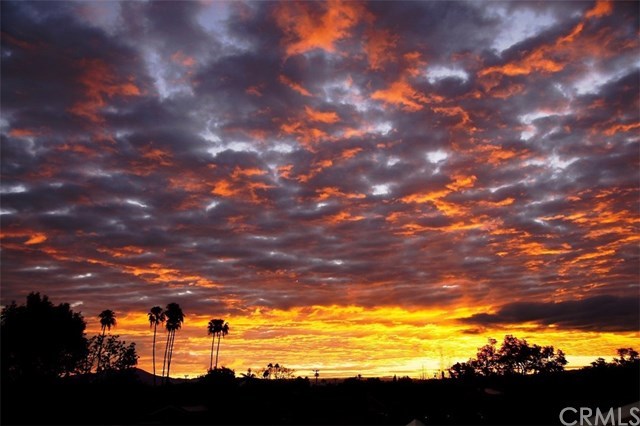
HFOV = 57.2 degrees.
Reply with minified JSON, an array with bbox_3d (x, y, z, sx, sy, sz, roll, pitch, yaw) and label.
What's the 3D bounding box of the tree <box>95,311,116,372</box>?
[{"bbox_3d":[-34.674,21.251,94.801,3.560,11.220,3.200,0,-16,0],"label":"tree"}]

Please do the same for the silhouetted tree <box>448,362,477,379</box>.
[{"bbox_3d":[21.109,23.618,86.852,4.150,3.430,3.730,0,-16,0],"label":"silhouetted tree"}]

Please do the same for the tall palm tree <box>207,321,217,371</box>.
[{"bbox_3d":[-21.609,27.074,117.056,2.100,11.490,2.100,0,-16,0],"label":"tall palm tree"}]

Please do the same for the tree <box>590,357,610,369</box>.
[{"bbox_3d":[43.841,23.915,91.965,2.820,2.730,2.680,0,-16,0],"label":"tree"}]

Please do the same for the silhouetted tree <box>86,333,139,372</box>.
[{"bbox_3d":[-25.800,17.817,72.906,6.470,5.320,5.820,0,-16,0],"label":"silhouetted tree"}]

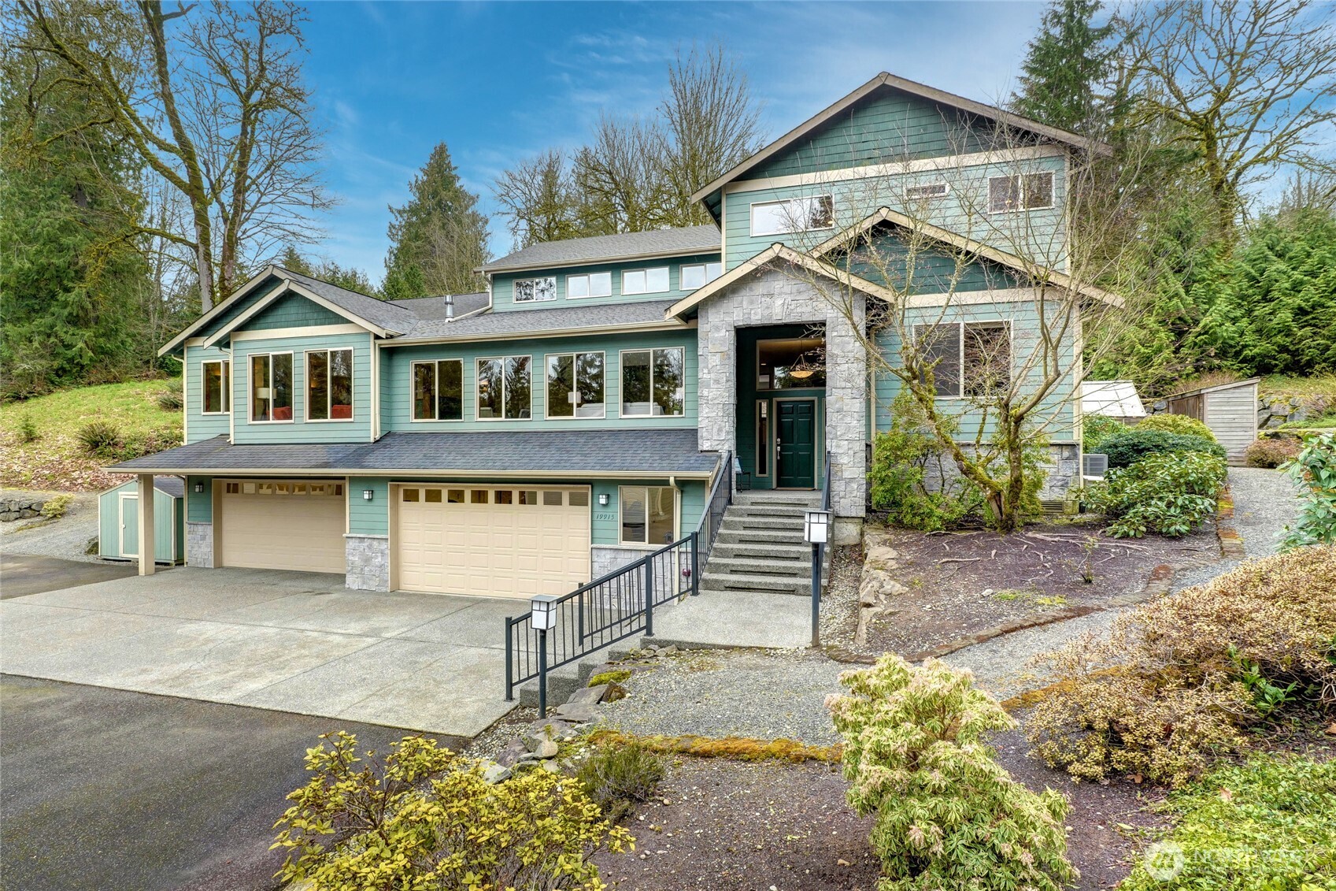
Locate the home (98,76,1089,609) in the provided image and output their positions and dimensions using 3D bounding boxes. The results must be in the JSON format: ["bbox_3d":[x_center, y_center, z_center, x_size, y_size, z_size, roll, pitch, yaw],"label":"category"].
[{"bbox_3d":[-1.500,-1.930,19.100,22.500,10.500,13.000,0,0,16],"label":"home"}]

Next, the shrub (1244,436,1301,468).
[{"bbox_3d":[16.500,0.170,17.200,1.300,0.880,1.200,0,0,16],"label":"shrub"}]

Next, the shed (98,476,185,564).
[{"bbox_3d":[-14.700,2.100,19.000,3.000,2.440,2.600,0,0,16],"label":"shed"}]

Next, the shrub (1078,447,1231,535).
[{"bbox_3d":[7.750,0.620,10.000,2.100,1.300,1.800,0,0,16],"label":"shrub"}]

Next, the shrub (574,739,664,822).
[{"bbox_3d":[-0.330,2.290,4.500,0.620,0.430,0.580,0,0,0],"label":"shrub"}]

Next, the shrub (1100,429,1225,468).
[{"bbox_3d":[11.500,0.200,14.700,2.600,1.200,2.000,0,0,16],"label":"shrub"}]

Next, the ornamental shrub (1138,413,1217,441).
[{"bbox_3d":[13.400,-0.080,16.600,1.850,1.500,1.750,0,0,16],"label":"ornamental shrub"}]

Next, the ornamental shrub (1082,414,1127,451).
[{"bbox_3d":[11.550,0.000,17.000,1.650,1.600,1.550,0,0,16],"label":"ornamental shrub"}]

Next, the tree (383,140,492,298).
[{"bbox_3d":[-15.200,-9.700,42.000,7.600,20.500,7.600,0,0,-20],"label":"tree"}]

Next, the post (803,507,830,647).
[{"bbox_3d":[1.650,1.480,7.030,0.290,1.540,0.290,0,0,-3],"label":"post"}]

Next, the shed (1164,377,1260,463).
[{"bbox_3d":[16.440,-0.660,19.070,1.500,2.570,2.000,0,0,12],"label":"shed"}]

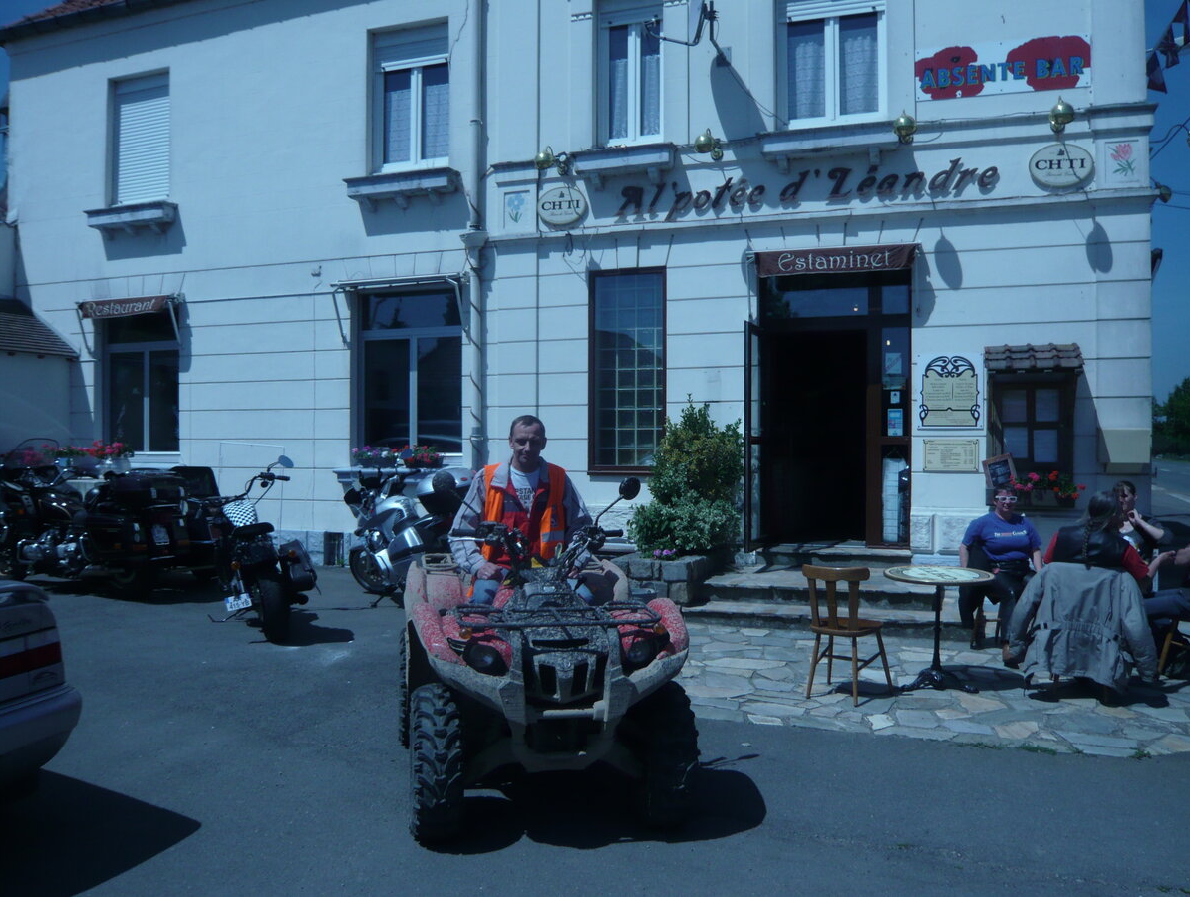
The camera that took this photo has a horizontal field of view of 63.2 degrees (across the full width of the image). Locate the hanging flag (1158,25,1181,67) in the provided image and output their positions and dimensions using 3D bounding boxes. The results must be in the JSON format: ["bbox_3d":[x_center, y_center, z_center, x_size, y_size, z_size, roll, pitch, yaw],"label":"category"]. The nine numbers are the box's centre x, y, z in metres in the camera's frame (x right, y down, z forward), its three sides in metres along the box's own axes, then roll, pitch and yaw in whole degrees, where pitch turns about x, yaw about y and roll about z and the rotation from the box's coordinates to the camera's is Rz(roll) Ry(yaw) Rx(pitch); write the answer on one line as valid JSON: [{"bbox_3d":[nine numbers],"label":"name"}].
[{"bbox_3d":[5.880,-4.126,9.900,0.230,0.430,0.080,0,0,23],"label":"hanging flag"}]

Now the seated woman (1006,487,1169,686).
[{"bbox_3d":[3.249,0.929,6.454,0.760,1.280,0.900,0,0,9],"label":"seated woman"}]

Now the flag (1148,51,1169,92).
[{"bbox_3d":[5.758,-3.861,9.900,0.240,0.430,0.080,0,0,23],"label":"flag"}]

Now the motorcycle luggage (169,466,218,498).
[{"bbox_3d":[-4.230,0.352,10.200,0.550,0.380,0.400,0,0,-37],"label":"motorcycle luggage"}]

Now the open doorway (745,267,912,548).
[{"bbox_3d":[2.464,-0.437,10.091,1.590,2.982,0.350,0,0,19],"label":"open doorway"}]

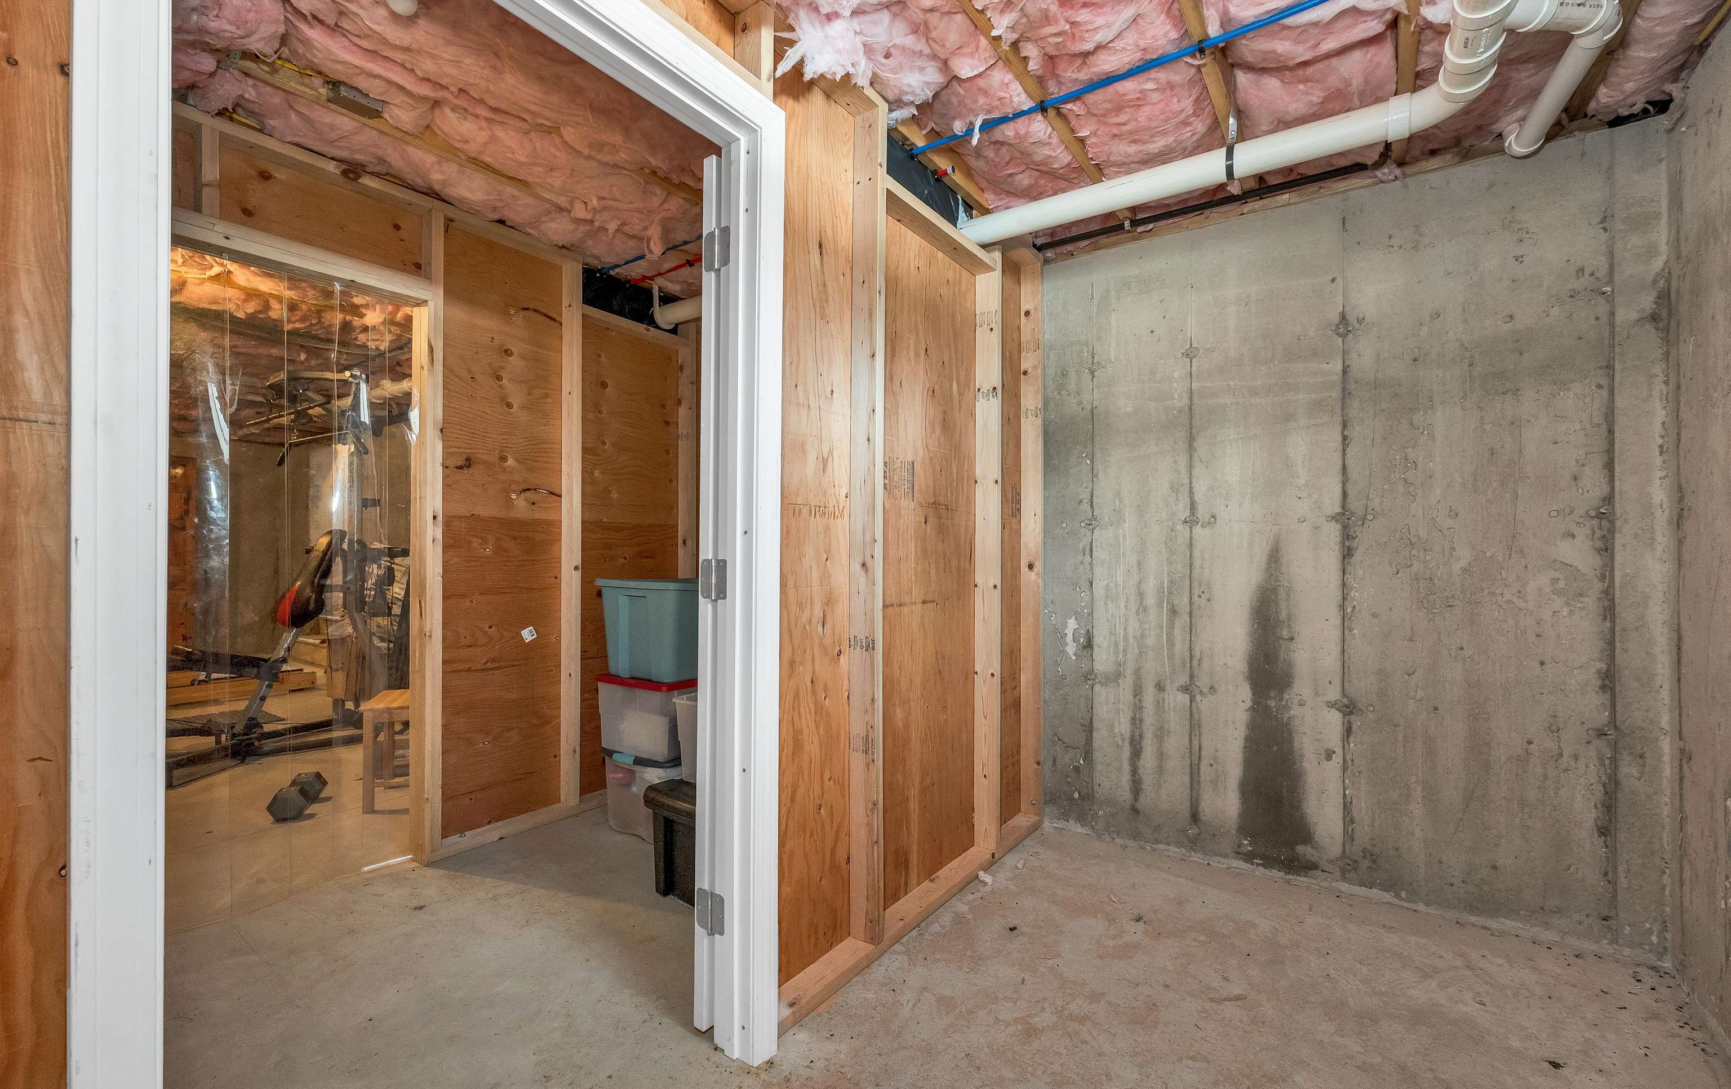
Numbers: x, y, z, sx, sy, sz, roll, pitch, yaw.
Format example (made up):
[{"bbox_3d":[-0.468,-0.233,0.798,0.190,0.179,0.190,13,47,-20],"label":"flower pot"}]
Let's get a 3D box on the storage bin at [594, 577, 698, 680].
[{"bbox_3d":[-0.728,0.336,2.860,0.470,0.385,0.600,0,0,36],"label":"storage bin"}]

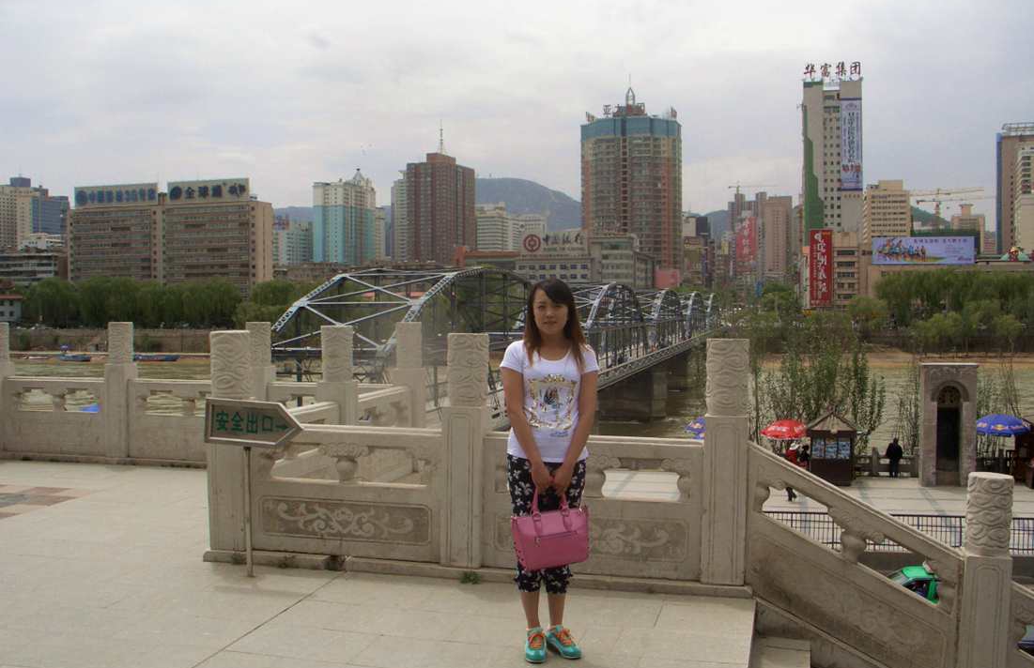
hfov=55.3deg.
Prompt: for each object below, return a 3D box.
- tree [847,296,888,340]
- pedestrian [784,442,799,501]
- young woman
[{"bbox_3d":[95.486,-4.468,268.000,11.000,11.600,10.500,0,2,16],"label":"tree"},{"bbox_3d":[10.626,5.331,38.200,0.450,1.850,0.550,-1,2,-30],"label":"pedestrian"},{"bbox_3d":[0.140,0.560,4.220,0.440,1.610,0.360,0,2,-2],"label":"young woman"}]

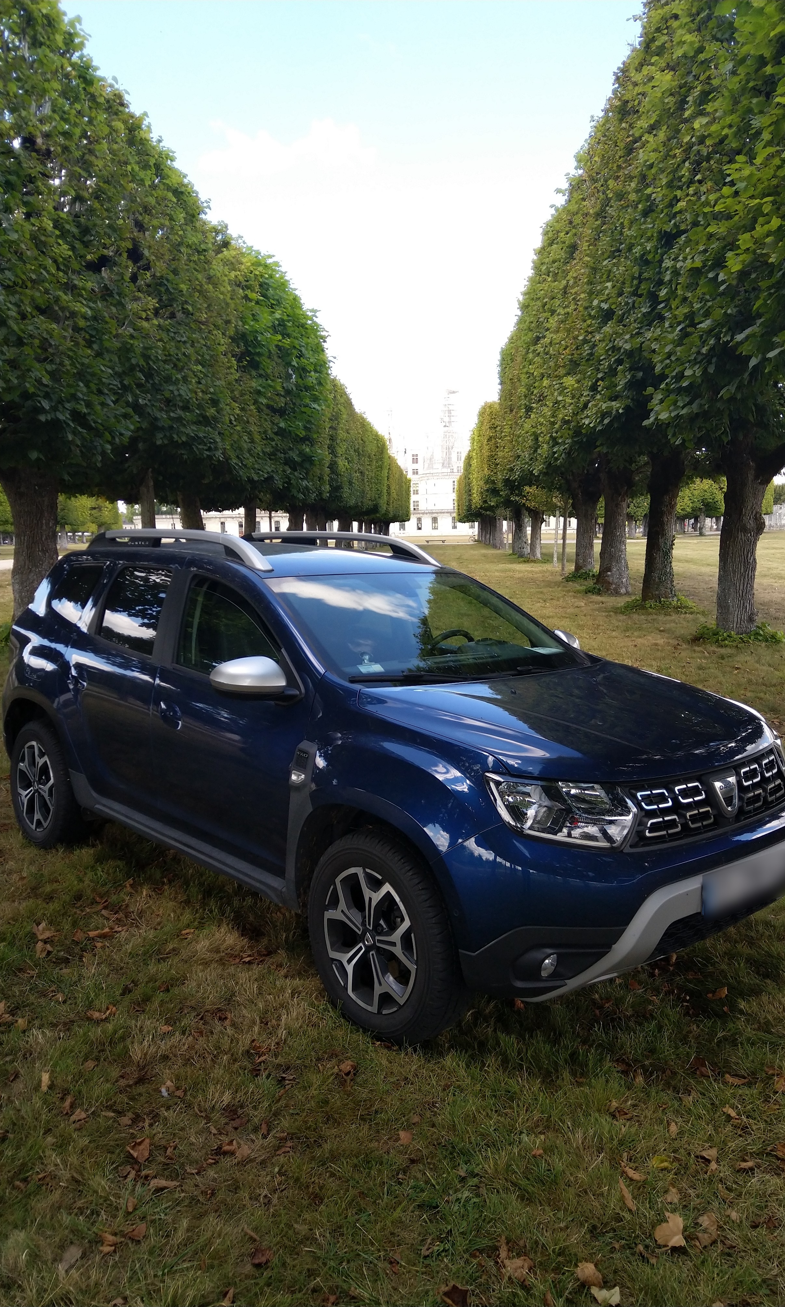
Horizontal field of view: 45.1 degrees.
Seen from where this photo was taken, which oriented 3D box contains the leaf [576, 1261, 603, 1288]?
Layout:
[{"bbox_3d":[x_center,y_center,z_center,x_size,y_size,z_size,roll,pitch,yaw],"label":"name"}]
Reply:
[{"bbox_3d":[0.428,1.349,2.055,0.058,0.025,0.055,-1,8,0],"label":"leaf"}]

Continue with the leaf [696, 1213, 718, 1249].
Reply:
[{"bbox_3d":[0.728,1.332,2.188,0.052,0.025,0.089,-1,8,0],"label":"leaf"}]

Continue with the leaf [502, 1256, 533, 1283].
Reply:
[{"bbox_3d":[0.275,1.347,2.072,0.067,0.025,0.058,-1,8,0],"label":"leaf"}]

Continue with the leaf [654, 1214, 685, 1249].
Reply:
[{"bbox_3d":[0.640,1.333,2.184,0.073,0.025,0.085,-1,8,0],"label":"leaf"}]

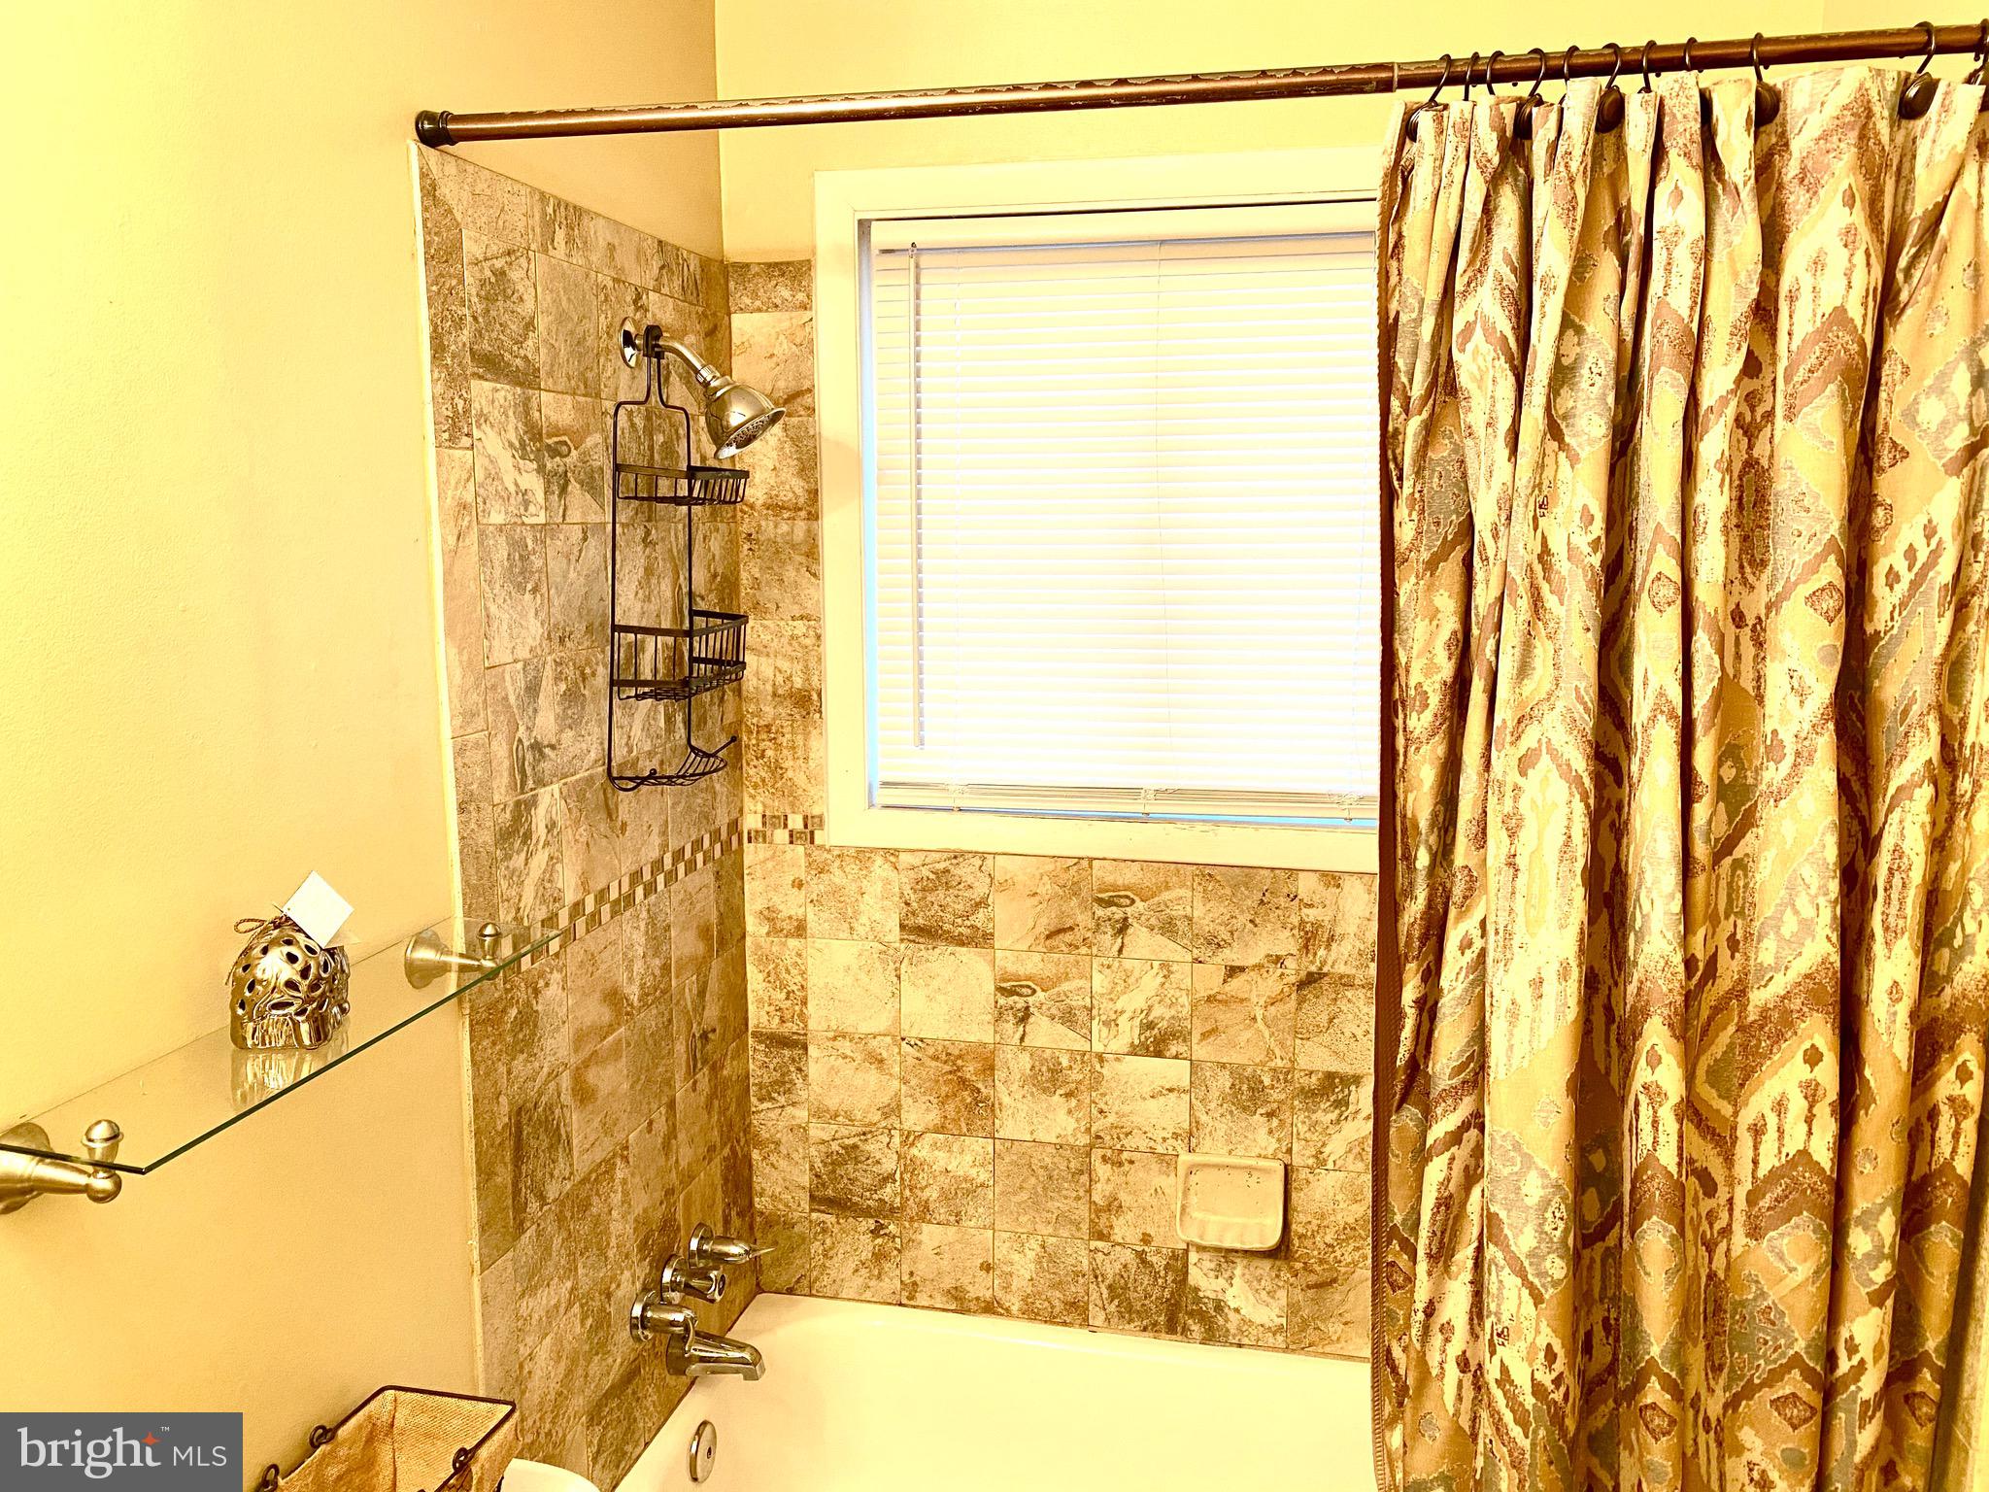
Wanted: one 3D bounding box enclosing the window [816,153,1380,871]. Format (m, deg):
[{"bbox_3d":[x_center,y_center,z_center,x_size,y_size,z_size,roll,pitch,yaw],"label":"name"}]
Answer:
[{"bbox_3d":[0.230,-0.335,2.217,0.995,1.023,0.085,2,9,12],"label":"window"}]

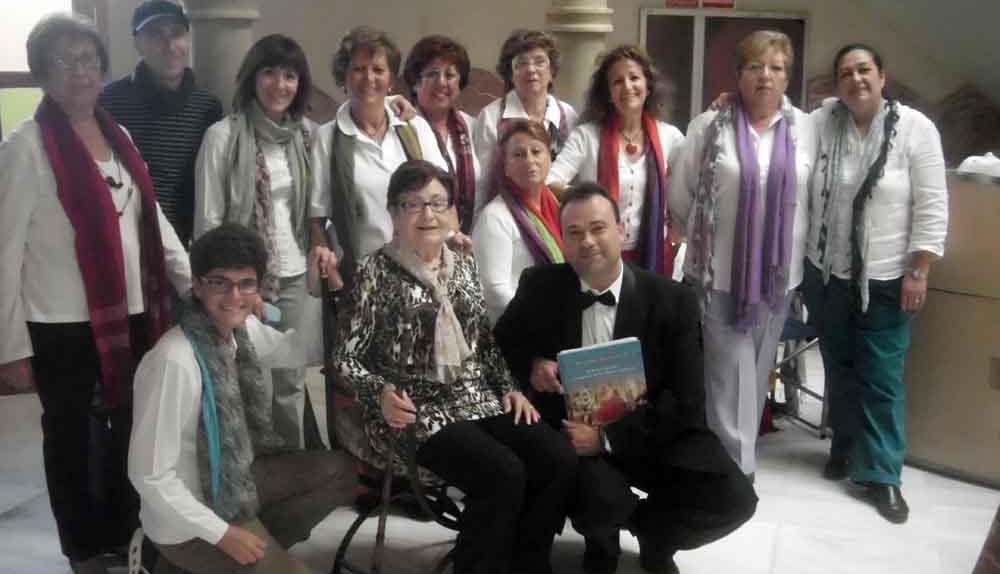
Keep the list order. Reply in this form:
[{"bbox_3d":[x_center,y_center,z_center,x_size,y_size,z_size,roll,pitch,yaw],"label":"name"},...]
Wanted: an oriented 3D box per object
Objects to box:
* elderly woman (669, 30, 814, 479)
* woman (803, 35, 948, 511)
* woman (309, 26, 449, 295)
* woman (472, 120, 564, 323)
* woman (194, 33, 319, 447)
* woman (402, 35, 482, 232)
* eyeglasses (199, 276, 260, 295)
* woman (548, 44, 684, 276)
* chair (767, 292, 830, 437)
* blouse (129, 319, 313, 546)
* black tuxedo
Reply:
[{"bbox_3d":[0.845,-0.074,3.695,0.500,1.630,0.360,2,8,11],"label":"elderly woman"},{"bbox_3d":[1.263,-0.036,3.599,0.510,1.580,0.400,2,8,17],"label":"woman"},{"bbox_3d":[-0.378,-0.007,3.321,0.470,1.600,0.360,-2,8,-11],"label":"woman"},{"bbox_3d":[0.072,0.133,3.342,0.500,1.310,0.520,-3,8,-20],"label":"woman"},{"bbox_3d":[-0.726,0.028,3.178,0.480,1.570,0.340,-3,8,-20],"label":"woman"},{"bbox_3d":[-0.199,-0.029,3.473,0.480,1.600,0.340,-1,7,-8],"label":"woman"},{"bbox_3d":[-0.660,-0.010,2.515,0.145,0.043,0.135,1,6,-22],"label":"eyeglasses"},{"bbox_3d":[0.437,-0.064,3.767,0.500,1.590,0.380,1,8,6],"label":"woman"},{"bbox_3d":[1.180,0.207,4.612,0.500,0.820,0.500,-2,8,-11],"label":"chair"},{"bbox_3d":[-0.741,0.366,2.726,0.460,0.580,0.380,-6,10,-42],"label":"blouse"},{"bbox_3d":[0.339,0.316,2.881,0.690,0.780,0.550,1,7,10],"label":"black tuxedo"}]

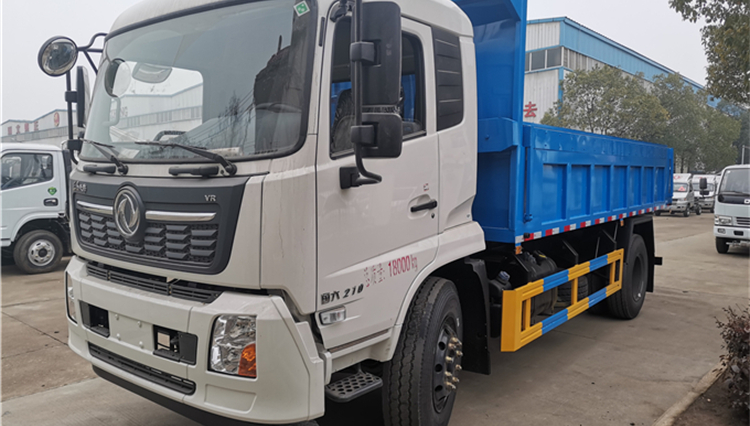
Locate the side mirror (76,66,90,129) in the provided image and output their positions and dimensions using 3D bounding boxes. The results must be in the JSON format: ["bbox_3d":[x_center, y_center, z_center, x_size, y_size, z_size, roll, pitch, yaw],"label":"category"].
[{"bbox_3d":[-2.104,-0.832,4.056,0.080,0.450,0.190,-2,5,-22],"label":"side mirror"}]

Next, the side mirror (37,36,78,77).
[{"bbox_3d":[-2.167,-1.064,3.844,0.090,0.265,0.265,39,22,24],"label":"side mirror"}]

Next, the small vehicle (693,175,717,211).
[{"bbox_3d":[17.420,-1.055,29.445,1.600,1.920,4.200,3,5,38],"label":"small vehicle"}]

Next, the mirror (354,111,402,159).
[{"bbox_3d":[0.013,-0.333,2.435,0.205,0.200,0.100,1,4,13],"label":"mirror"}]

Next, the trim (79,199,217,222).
[{"bbox_3d":[-1.290,-0.008,3.009,1.394,0.069,0.091,3,5,38],"label":"trim"}]

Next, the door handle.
[{"bbox_3d":[0.274,-0.032,3.098,0.060,0.055,0.245,3,5,38],"label":"door handle"}]

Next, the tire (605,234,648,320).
[{"bbox_3d":[2.971,0.735,6.659,0.280,1.020,1.020,3,5,38],"label":"tire"}]

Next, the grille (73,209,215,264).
[{"bbox_3d":[-1.290,0.111,3.018,1.404,0.212,0.101,3,5,38],"label":"grille"}]

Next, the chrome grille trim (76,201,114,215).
[{"bbox_3d":[-1.603,-0.033,3.265,0.540,0.045,0.045,4,6,43],"label":"chrome grille trim"}]

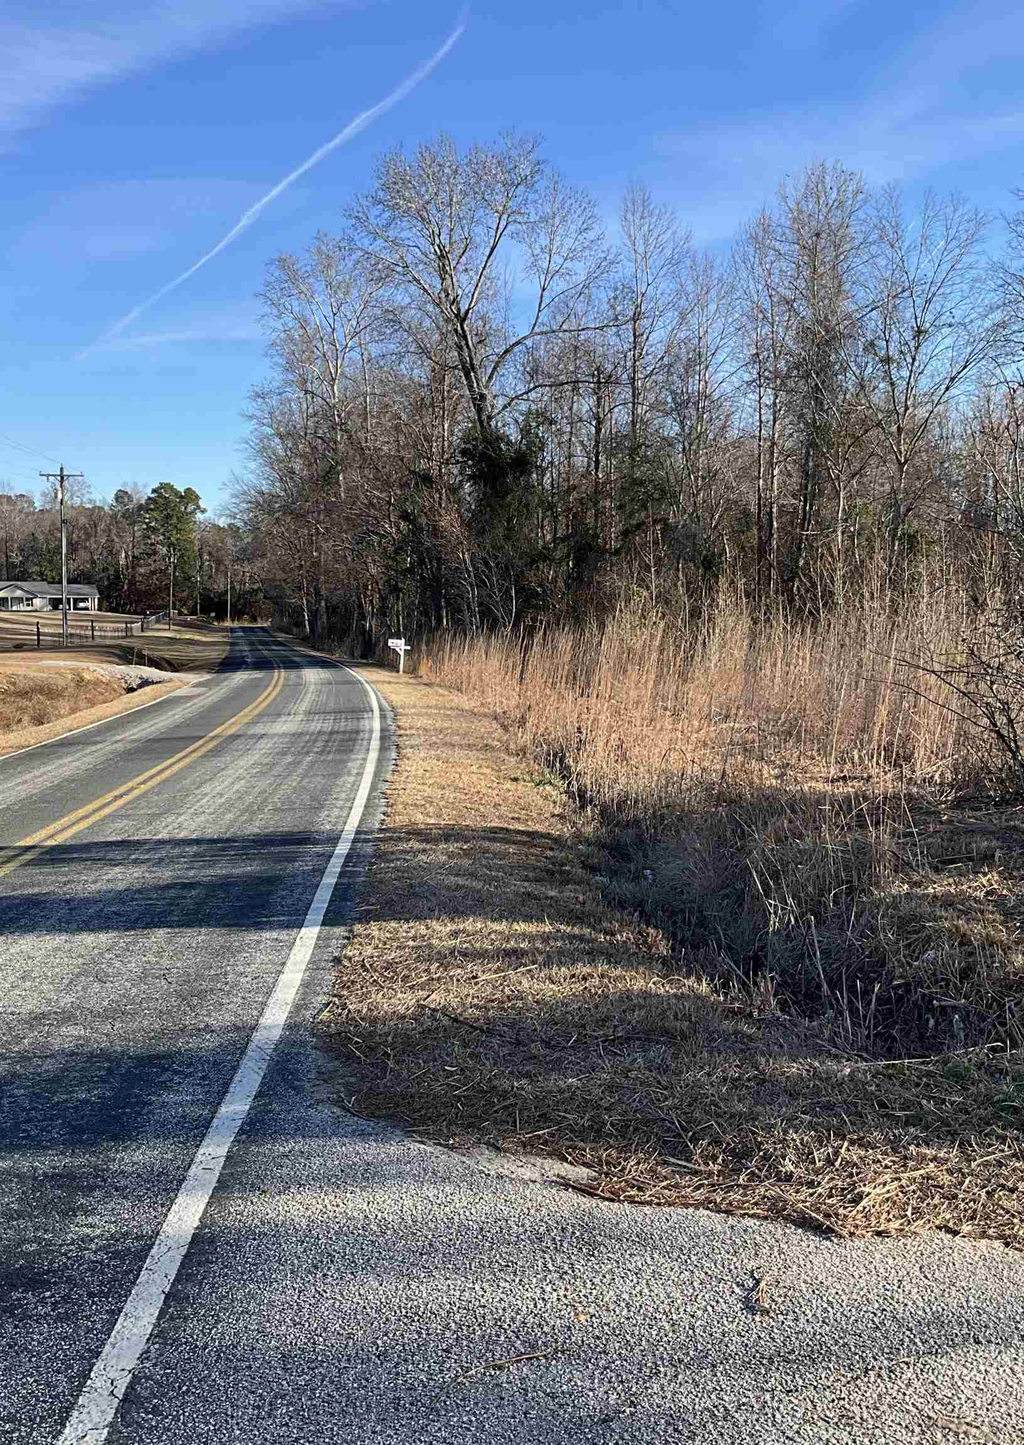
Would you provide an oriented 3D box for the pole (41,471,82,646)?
[{"bbox_3d":[-25.542,-9.455,92.000,2.440,10.300,0.300,-1,4,-8],"label":"pole"}]

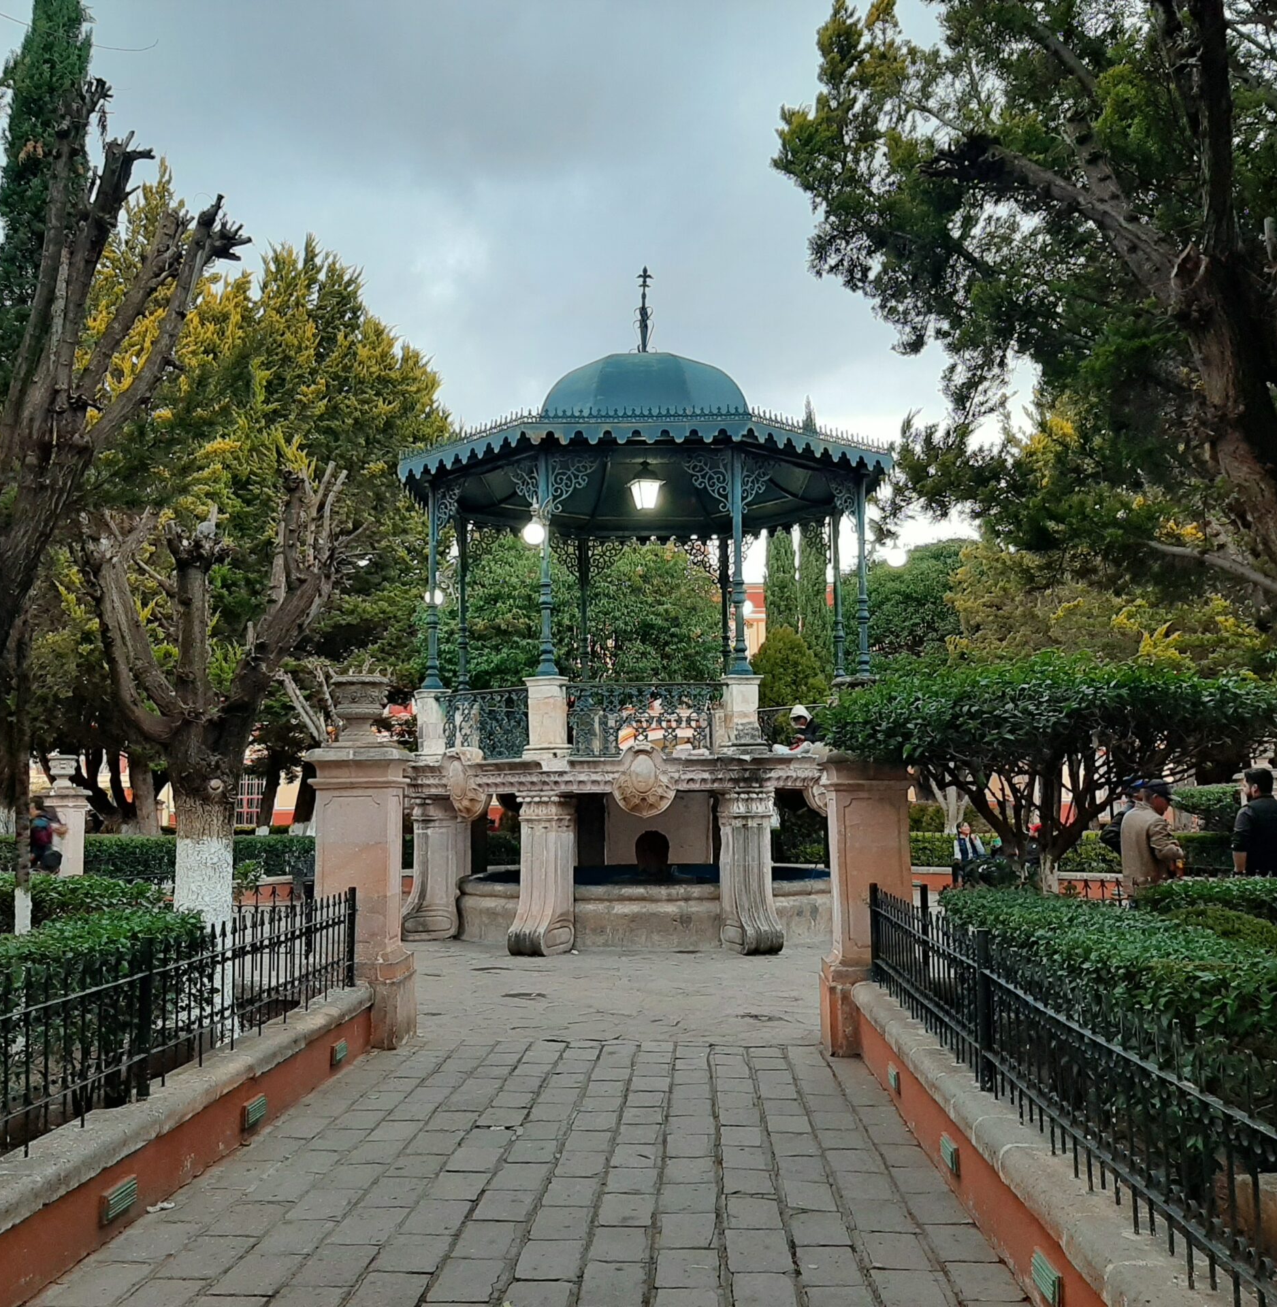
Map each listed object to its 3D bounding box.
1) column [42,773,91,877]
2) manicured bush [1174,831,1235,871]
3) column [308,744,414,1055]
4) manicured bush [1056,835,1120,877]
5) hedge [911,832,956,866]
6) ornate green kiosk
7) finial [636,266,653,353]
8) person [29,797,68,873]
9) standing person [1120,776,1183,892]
[{"bbox_3d":[-7.963,2.747,18.207,0.570,1.940,0.570,-1,-7,2],"label":"column"},{"bbox_3d":[9.164,3.321,21.145,1.700,0.850,0.900,-6,-9,37],"label":"manicured bush"},{"bbox_3d":[-1.754,1.536,8.396,0.570,1.900,0.570,-1,-7,2],"label":"column"},{"bbox_3d":[7.720,3.520,22.431,1.700,0.850,0.900,-6,-9,37],"label":"manicured bush"},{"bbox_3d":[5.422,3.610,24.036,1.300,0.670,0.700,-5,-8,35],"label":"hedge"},{"bbox_3d":[0.128,-0.785,17.334,6.000,8.780,6.000,-1,-7,2],"label":"ornate green kiosk"},{"bbox_3d":[0.093,-4.687,17.821,0.230,1.230,0.230,-1,-7,2],"label":"finial"},{"bbox_3d":[-6.916,2.542,15.208,0.450,1.740,0.500,-3,-8,21],"label":"person"},{"bbox_3d":[3.801,1.760,9.655,0.360,1.690,0.500,5,-9,-37],"label":"standing person"}]

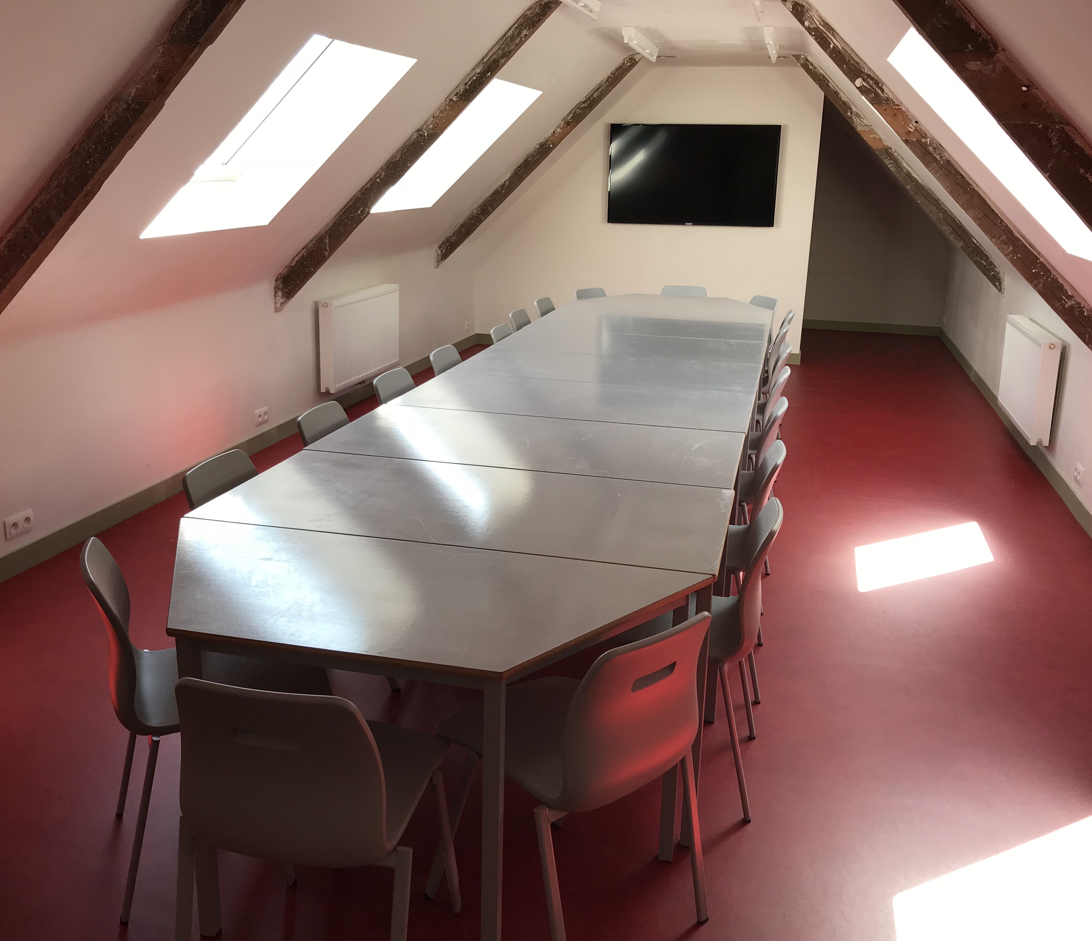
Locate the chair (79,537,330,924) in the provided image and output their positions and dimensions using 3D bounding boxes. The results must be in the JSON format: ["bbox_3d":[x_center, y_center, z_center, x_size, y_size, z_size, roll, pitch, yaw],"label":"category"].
[{"bbox_3d":[-0.809,0.561,2.474,0.515,0.805,0.460,-6,18,-23],"label":"chair"}]

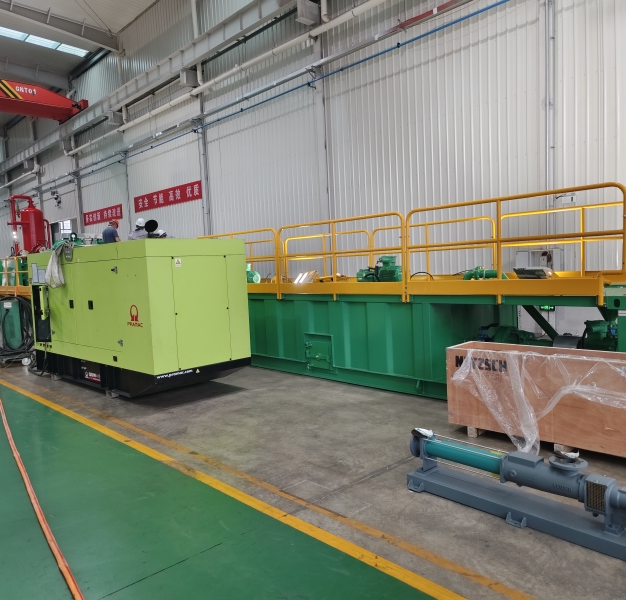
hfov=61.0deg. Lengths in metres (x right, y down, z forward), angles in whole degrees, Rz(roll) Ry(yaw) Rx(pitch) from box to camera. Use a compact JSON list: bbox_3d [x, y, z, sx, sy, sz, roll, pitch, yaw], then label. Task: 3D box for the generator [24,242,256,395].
[{"bbox_3d":[-2.771,0.203,7.991,3.989,1.944,1.420,1,5,45],"label":"generator"}]

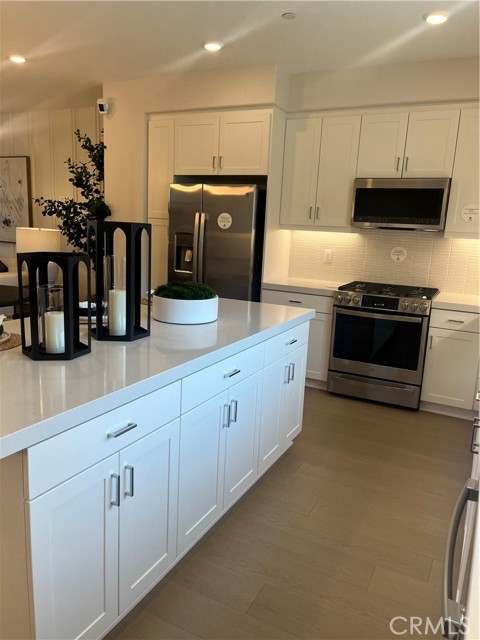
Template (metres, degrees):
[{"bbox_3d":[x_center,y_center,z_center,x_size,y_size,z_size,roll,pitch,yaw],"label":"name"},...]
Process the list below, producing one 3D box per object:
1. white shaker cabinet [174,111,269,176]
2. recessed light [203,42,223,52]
[{"bbox_3d":[-0.044,-1.642,4.649,0.990,0.537,0.630,8,12,26],"label":"white shaker cabinet"},{"bbox_3d":[-0.210,-2.083,3.694,0.166,0.030,0.166,3,11,-1],"label":"recessed light"}]

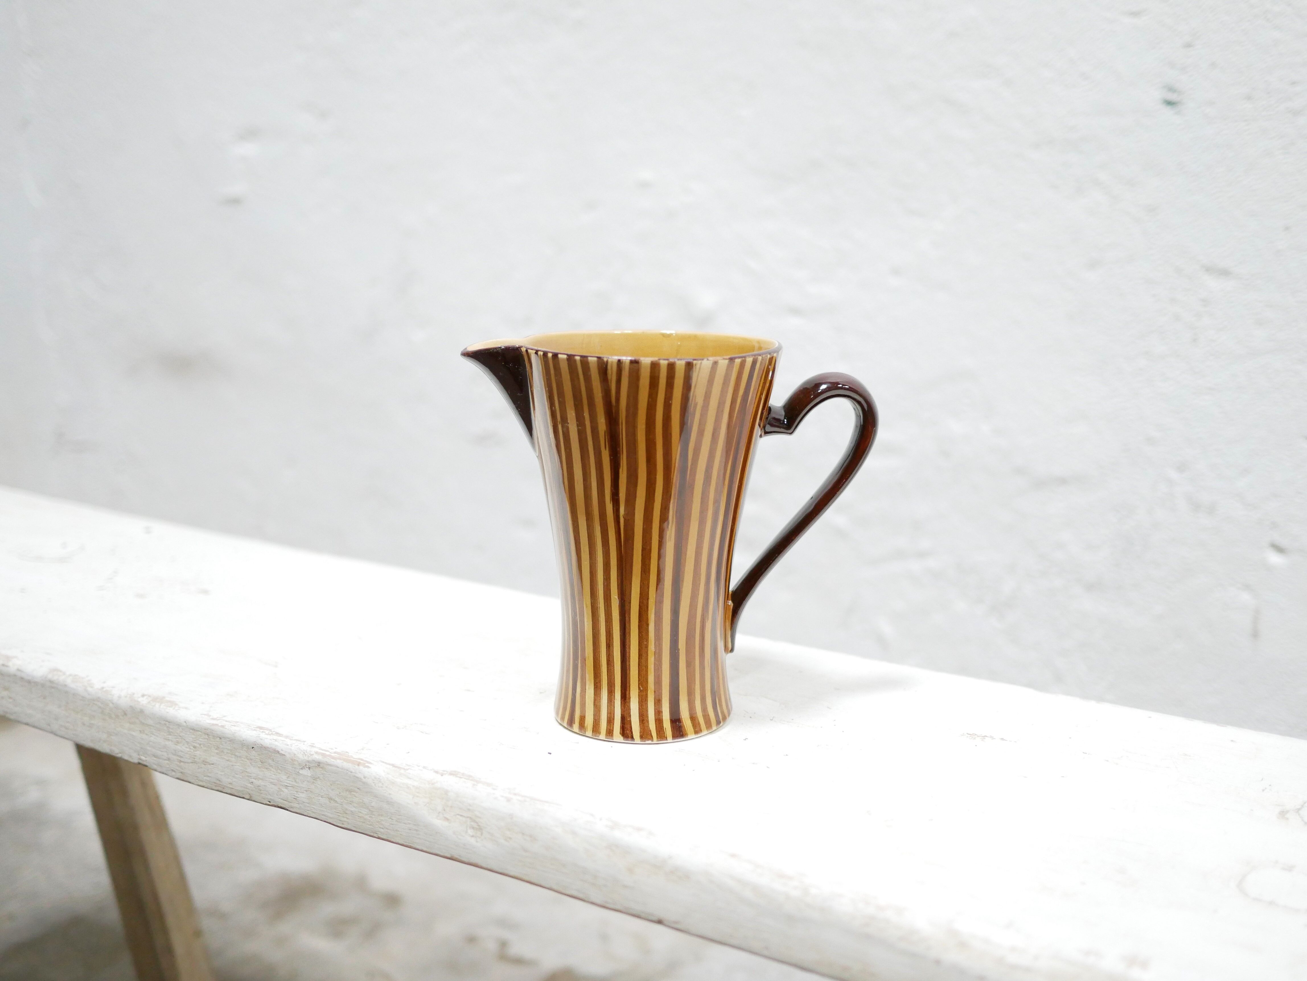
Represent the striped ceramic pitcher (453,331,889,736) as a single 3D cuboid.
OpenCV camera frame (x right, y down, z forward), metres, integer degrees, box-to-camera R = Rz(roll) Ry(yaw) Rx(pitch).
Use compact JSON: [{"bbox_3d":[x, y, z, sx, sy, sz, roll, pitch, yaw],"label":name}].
[{"bbox_3d":[0.008,0.021,0.760,0.205,0.190,0.133,0,12,-7],"label":"striped ceramic pitcher"}]

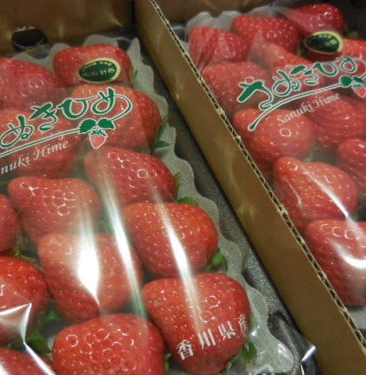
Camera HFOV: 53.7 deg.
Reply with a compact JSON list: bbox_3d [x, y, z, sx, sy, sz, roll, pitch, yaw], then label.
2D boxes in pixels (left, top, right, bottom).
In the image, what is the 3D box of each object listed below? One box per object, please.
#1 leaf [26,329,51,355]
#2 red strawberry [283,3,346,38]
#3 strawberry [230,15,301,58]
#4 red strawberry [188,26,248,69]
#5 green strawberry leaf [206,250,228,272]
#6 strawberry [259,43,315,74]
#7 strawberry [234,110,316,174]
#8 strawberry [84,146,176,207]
[{"bbox_3d":[-0.058,0.062,0.146,0.011,0.005,0.010,0,59,-4],"label":"leaf"},{"bbox_3d":[0.090,-0.107,0.246,0.042,0.034,0.034,17,55,-28],"label":"red strawberry"},{"bbox_3d":[0.053,-0.093,0.233,0.040,0.033,0.037,30,57,16],"label":"strawberry"},{"bbox_3d":[0.021,-0.082,0.222,0.038,0.031,0.034,37,59,20],"label":"red strawberry"},{"bbox_3d":[0.015,0.034,0.167,0.011,0.005,0.010,0,59,-4],"label":"green strawberry leaf"},{"bbox_3d":[0.065,-0.070,0.218,0.038,0.032,0.034,40,60,22],"label":"strawberry"},{"bbox_3d":[0.048,-0.023,0.194,0.046,0.038,0.038,17,55,-28],"label":"strawberry"},{"bbox_3d":[-0.025,-0.003,0.177,0.045,0.034,0.034,17,55,-28],"label":"strawberry"}]

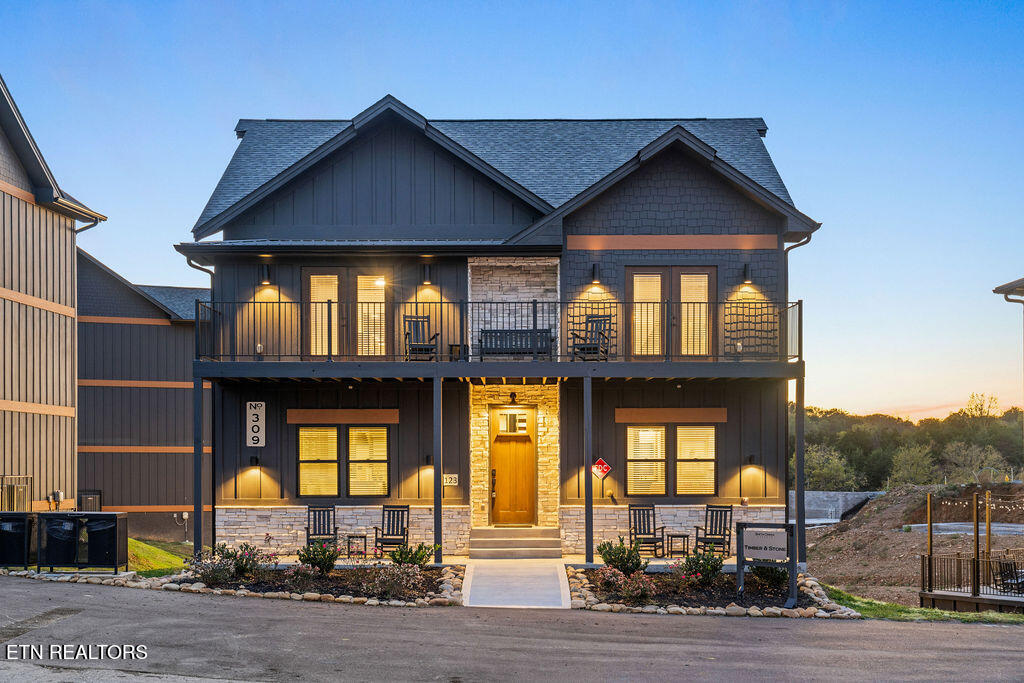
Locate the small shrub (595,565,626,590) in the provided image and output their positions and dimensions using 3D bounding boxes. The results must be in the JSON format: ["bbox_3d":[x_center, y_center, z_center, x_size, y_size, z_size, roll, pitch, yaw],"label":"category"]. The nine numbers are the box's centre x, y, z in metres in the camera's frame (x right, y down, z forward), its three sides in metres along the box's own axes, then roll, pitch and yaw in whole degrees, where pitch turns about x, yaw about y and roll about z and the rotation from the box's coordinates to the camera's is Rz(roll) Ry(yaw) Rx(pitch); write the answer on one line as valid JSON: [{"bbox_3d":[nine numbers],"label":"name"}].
[{"bbox_3d":[1.757,4.205,21.200,0.570,0.440,0.540,0,-2,0],"label":"small shrub"}]

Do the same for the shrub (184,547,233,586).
[{"bbox_3d":[-5.393,4.047,21.300,0.880,0.670,0.800,0,-2,0],"label":"shrub"}]

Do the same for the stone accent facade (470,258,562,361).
[{"bbox_3d":[0.042,-0.624,24.850,1.880,2.250,0.300,0,-2,0],"label":"stone accent facade"}]

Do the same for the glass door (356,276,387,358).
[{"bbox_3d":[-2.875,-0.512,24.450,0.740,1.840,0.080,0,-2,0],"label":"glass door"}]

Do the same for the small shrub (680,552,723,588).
[{"bbox_3d":[3.426,4.131,21.600,0.770,0.660,0.720,0,-2,0],"label":"small shrub"}]

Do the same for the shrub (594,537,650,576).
[{"bbox_3d":[2.090,4.067,22.600,0.980,0.760,0.900,0,-2,0],"label":"shrub"}]

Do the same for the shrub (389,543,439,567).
[{"bbox_3d":[-1.824,3.941,21.900,0.880,0.500,0.750,0,-2,0],"label":"shrub"}]

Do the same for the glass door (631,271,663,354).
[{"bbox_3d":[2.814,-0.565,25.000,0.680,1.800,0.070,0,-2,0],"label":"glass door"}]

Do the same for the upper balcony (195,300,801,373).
[{"bbox_3d":[-0.255,-0.049,23.450,11.550,1.420,1.680,0,-2,0],"label":"upper balcony"}]

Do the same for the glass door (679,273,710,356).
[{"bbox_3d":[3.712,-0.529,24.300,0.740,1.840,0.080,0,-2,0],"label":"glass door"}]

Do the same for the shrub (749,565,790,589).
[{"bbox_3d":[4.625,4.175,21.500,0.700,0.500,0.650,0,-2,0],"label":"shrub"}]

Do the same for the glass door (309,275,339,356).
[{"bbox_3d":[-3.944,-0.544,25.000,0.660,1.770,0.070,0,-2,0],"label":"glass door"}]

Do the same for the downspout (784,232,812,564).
[{"bbox_3d":[5.851,1.154,24.400,0.560,6.700,0.130,0,-2,0],"label":"downspout"}]

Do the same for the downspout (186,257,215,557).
[{"bbox_3d":[-6.518,1.360,25.000,0.550,6.300,0.250,0,-2,0],"label":"downspout"}]

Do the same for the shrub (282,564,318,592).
[{"bbox_3d":[-3.930,4.394,22.200,0.660,0.500,0.620,0,-2,0],"label":"shrub"}]

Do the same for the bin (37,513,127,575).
[{"bbox_3d":[-9.050,4.233,25.000,1.700,1.250,0.750,0,-2,0],"label":"bin"}]

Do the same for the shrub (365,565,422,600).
[{"bbox_3d":[-2.142,4.339,21.600,1.030,0.620,0.900,0,-2,0],"label":"shrub"}]

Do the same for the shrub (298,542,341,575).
[{"bbox_3d":[-3.528,3.977,21.900,0.770,0.580,0.720,0,-2,0],"label":"shrub"}]

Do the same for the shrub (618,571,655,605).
[{"bbox_3d":[2.230,4.397,21.400,0.660,0.580,0.620,0,-2,0],"label":"shrub"}]

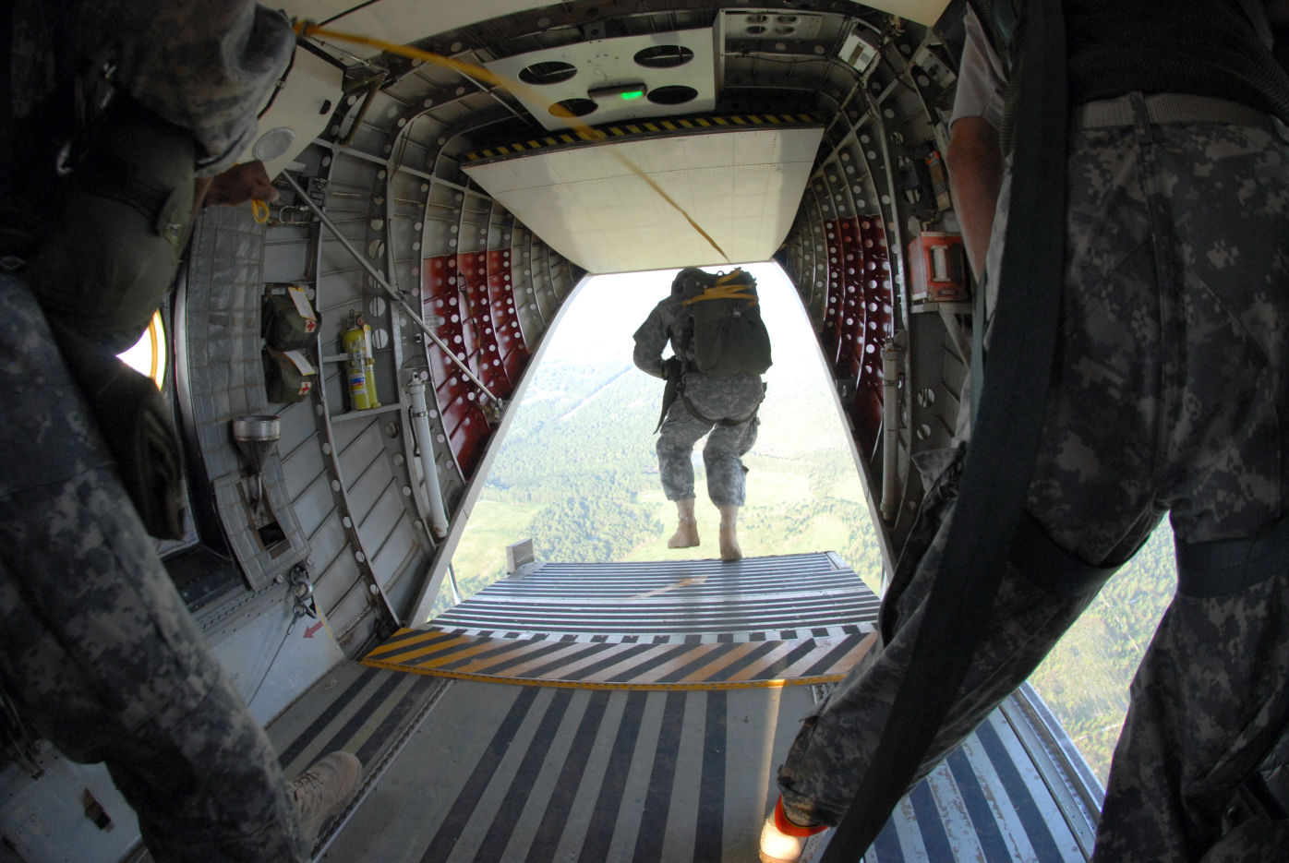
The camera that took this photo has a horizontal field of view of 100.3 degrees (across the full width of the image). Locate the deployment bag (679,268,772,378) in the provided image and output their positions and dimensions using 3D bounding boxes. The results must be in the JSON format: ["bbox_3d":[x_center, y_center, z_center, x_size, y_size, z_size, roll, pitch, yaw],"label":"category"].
[{"bbox_3d":[0.418,-0.554,2.740,0.400,0.500,0.270,-7,-2,-17],"label":"deployment bag"}]

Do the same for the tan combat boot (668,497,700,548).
[{"bbox_3d":[0.209,0.500,2.900,0.110,0.260,0.290,-10,-5,-27],"label":"tan combat boot"}]

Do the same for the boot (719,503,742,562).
[{"bbox_3d":[0.454,0.537,2.870,0.110,0.270,0.290,-4,0,-4],"label":"boot"}]

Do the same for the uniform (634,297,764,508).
[{"bbox_3d":[0.296,-0.160,2.850,0.580,1.070,0.450,-7,4,-17],"label":"uniform"}]

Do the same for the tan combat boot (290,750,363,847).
[{"bbox_3d":[-0.750,0.756,1.150,0.115,0.250,0.300,0,12,18],"label":"tan combat boot"}]

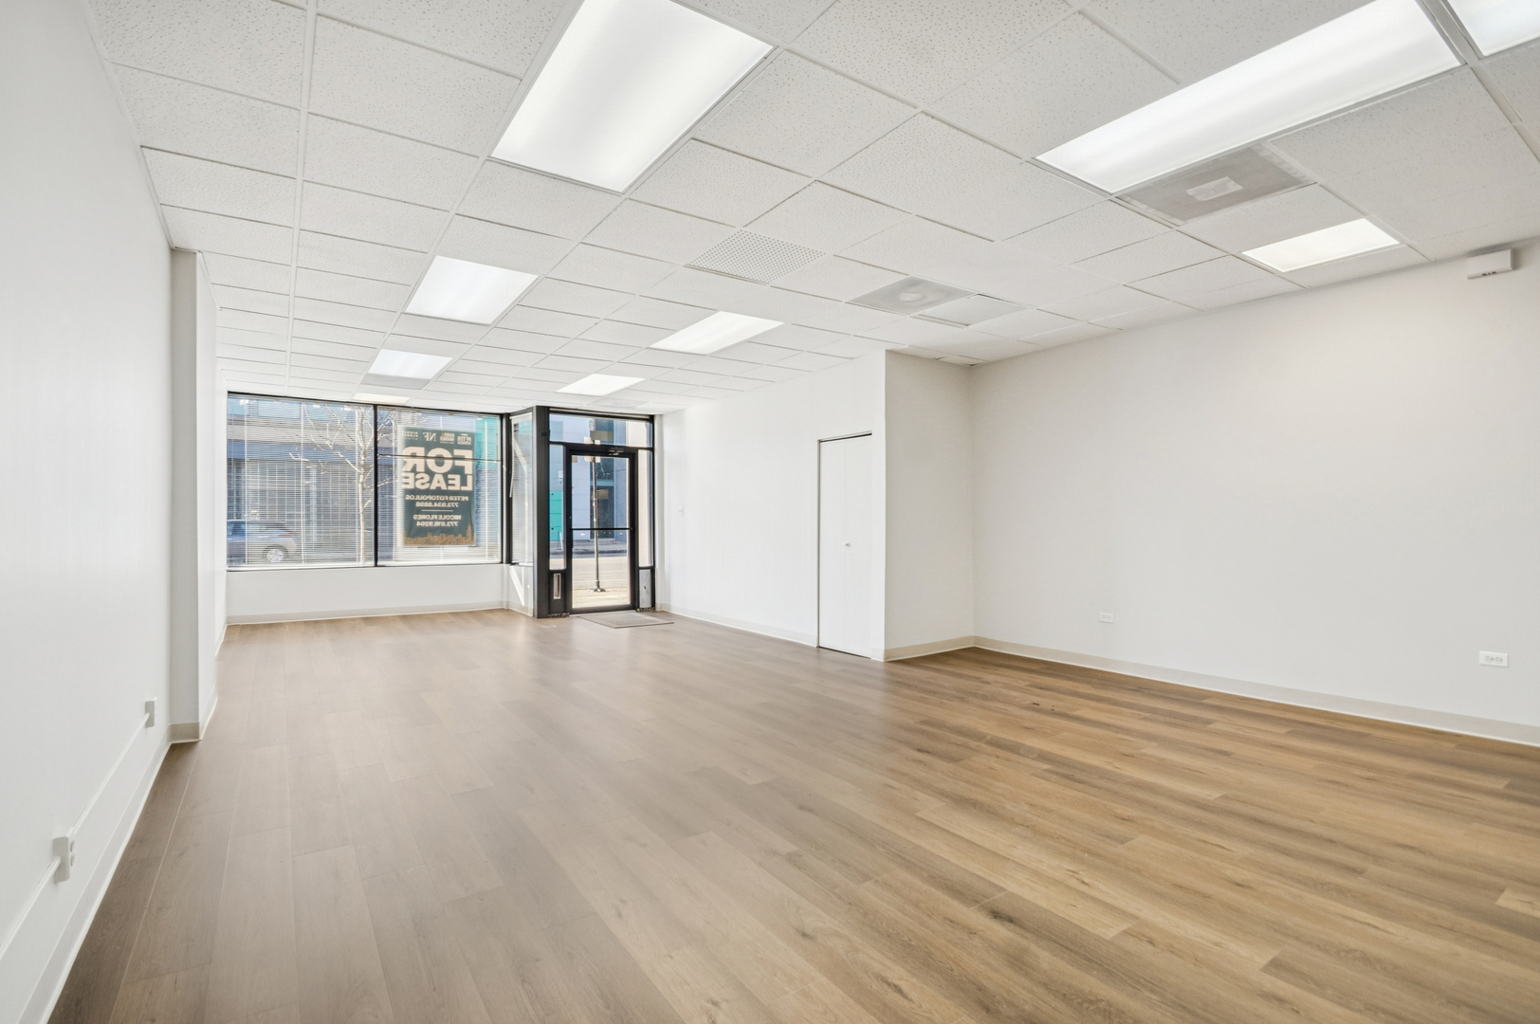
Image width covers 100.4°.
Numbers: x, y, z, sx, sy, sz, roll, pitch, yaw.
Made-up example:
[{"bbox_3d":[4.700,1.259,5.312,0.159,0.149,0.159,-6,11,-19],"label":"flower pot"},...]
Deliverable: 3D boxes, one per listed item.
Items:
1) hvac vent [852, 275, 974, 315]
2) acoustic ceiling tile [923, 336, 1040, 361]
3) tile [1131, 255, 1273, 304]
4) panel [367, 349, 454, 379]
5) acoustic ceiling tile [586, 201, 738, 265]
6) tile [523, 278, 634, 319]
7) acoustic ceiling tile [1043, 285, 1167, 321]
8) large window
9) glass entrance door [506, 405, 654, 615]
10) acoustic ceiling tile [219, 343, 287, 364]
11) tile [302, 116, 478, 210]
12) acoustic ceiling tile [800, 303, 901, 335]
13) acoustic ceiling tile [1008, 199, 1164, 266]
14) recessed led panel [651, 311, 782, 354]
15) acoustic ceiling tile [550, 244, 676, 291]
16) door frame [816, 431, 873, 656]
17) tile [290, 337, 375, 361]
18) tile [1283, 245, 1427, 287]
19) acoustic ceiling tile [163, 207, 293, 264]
[{"bbox_3d":[0.972,-1.473,4.388,0.600,0.030,0.600,0,-1,-34],"label":"hvac vent"},{"bbox_3d":[1.845,-1.476,5.693,0.600,0.025,0.600,0,-1,-35],"label":"acoustic ceiling tile"},{"bbox_3d":[2.757,-1.507,4.143,0.606,0.022,0.595,0,-2,-35],"label":"tile"},{"bbox_3d":[-3.499,-1.423,6.207,0.606,0.060,1.189,0,-2,-35],"label":"panel"},{"bbox_3d":[-0.604,-1.487,3.438,0.600,0.020,0.600,0,-1,-34],"label":"acoustic ceiling tile"},{"bbox_3d":[-1.291,-1.419,4.251,0.600,0.020,0.600,-1,1,-35],"label":"tile"},{"bbox_3d":[2.393,-1.493,4.617,0.606,0.022,0.595,0,-2,-35],"label":"acoustic ceiling tile"},{"bbox_3d":[-5.170,-0.345,8.400,3.050,2.140,0.100,0,-1,-30],"label":"large window"},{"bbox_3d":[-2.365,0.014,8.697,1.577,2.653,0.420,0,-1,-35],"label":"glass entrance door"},{"bbox_3d":[-4.623,-1.411,5.726,0.500,0.020,0.600,0,-1,-34],"label":"acoustic ceiling tile"},{"bbox_3d":[-1.681,-1.518,2.834,0.600,0.022,0.600,0,-1,-34],"label":"tile"},{"bbox_3d":[0.613,-1.481,4.910,0.600,0.025,0.600,0,-1,-35],"label":"acoustic ceiling tile"},{"bbox_3d":[1.690,-1.496,3.444,0.600,0.020,0.600,0,-1,-34],"label":"acoustic ceiling tile"},{"bbox_3d":[-0.462,-1.469,5.293,0.606,0.060,1.189,0,-2,-35],"label":"recessed led panel"},{"bbox_3d":[-0.965,-1.488,3.918,0.600,0.025,0.600,0,-1,-35],"label":"acoustic ceiling tile"},{"bbox_3d":[0.732,0.315,6.150,0.120,2.021,0.768,0,-1,-35],"label":"door frame"},{"bbox_3d":[-3.894,-1.447,5.727,0.600,0.022,0.600,0,-1,-34],"label":"tile"},{"bbox_3d":[3.622,-1.521,3.964,0.430,0.022,0.600,0,-1,-34],"label":"tile"},{"bbox_3d":[-2.876,-1.482,3.431,0.510,0.025,0.600,0,-1,-35],"label":"acoustic ceiling tile"}]

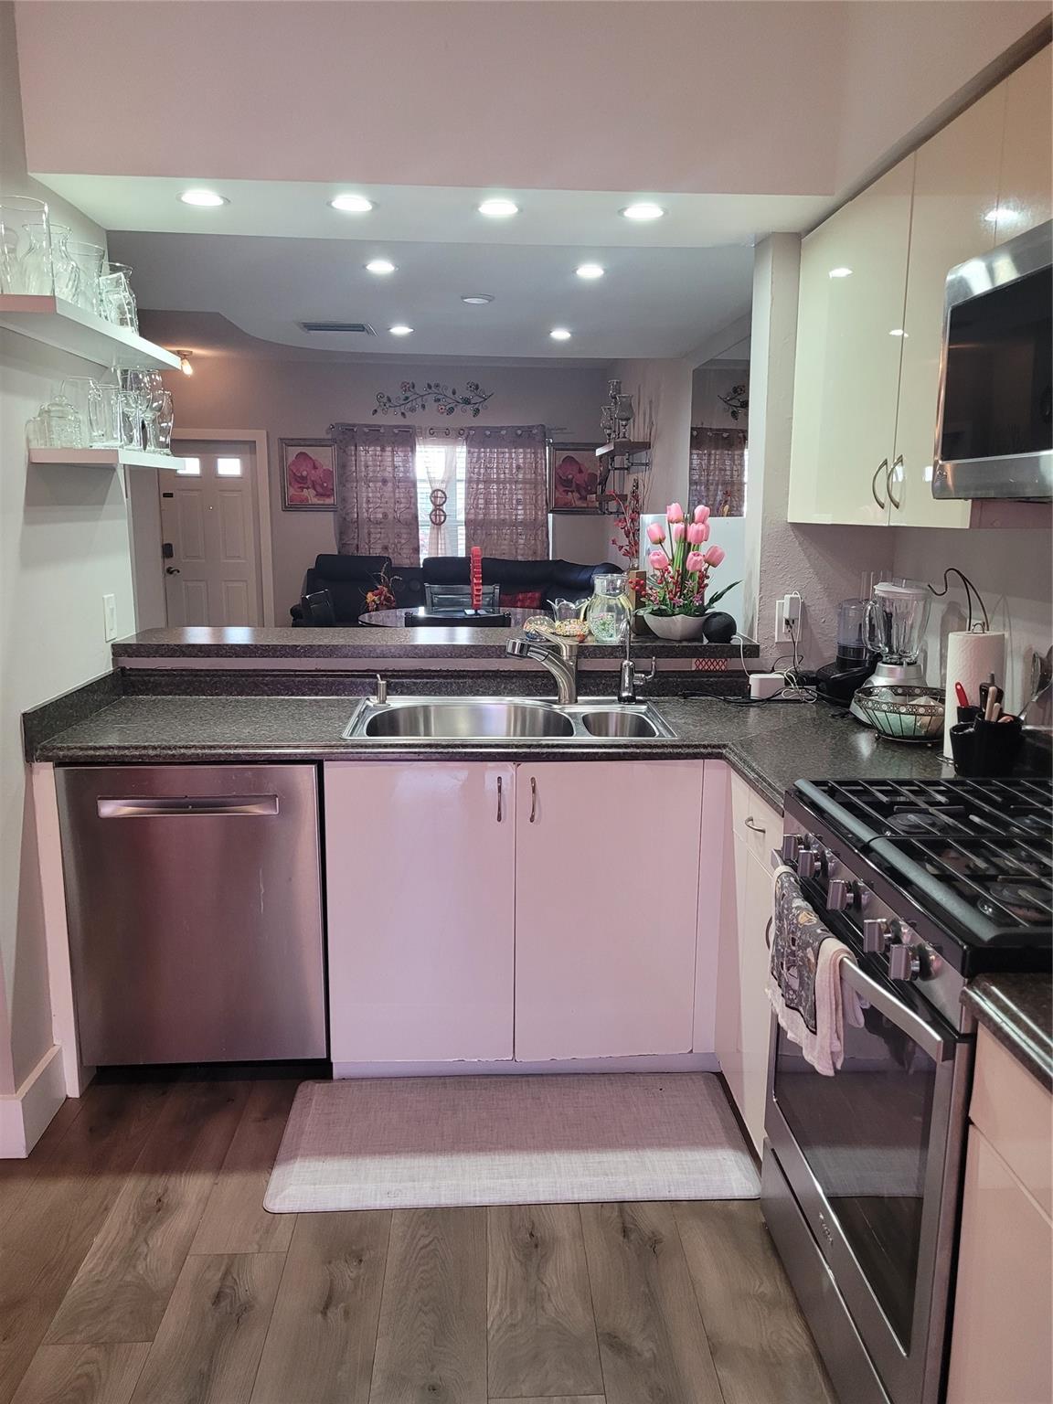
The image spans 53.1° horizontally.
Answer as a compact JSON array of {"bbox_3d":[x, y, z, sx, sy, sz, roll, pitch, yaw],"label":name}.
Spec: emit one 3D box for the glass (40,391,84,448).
[{"bbox_3d":[-1.125,-0.685,2.567,0.112,0.138,0.112,0,11,-3],"label":"glass"}]

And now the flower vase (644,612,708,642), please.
[{"bbox_3d":[0.480,-0.240,3.285,0.220,0.085,0.170,0,11,-3],"label":"flower vase"}]

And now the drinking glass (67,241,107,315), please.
[{"bbox_3d":[-1.030,-0.964,2.460,0.088,0.165,0.088,0,11,-3],"label":"drinking glass"}]

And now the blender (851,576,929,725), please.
[{"bbox_3d":[0.989,-0.136,2.799,0.200,0.381,0.185,-2,11,-11],"label":"blender"}]

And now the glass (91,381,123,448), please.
[{"bbox_3d":[-1.077,-0.731,2.709,0.085,0.176,0.085,0,11,-3],"label":"glass"}]

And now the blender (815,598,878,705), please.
[{"bbox_3d":[0.941,-0.155,2.994,0.220,0.345,0.200,-9,14,-39],"label":"blender"}]

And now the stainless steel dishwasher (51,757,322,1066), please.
[{"bbox_3d":[-0.826,0.490,2.871,0.605,0.800,0.590,0,11,-3],"label":"stainless steel dishwasher"}]

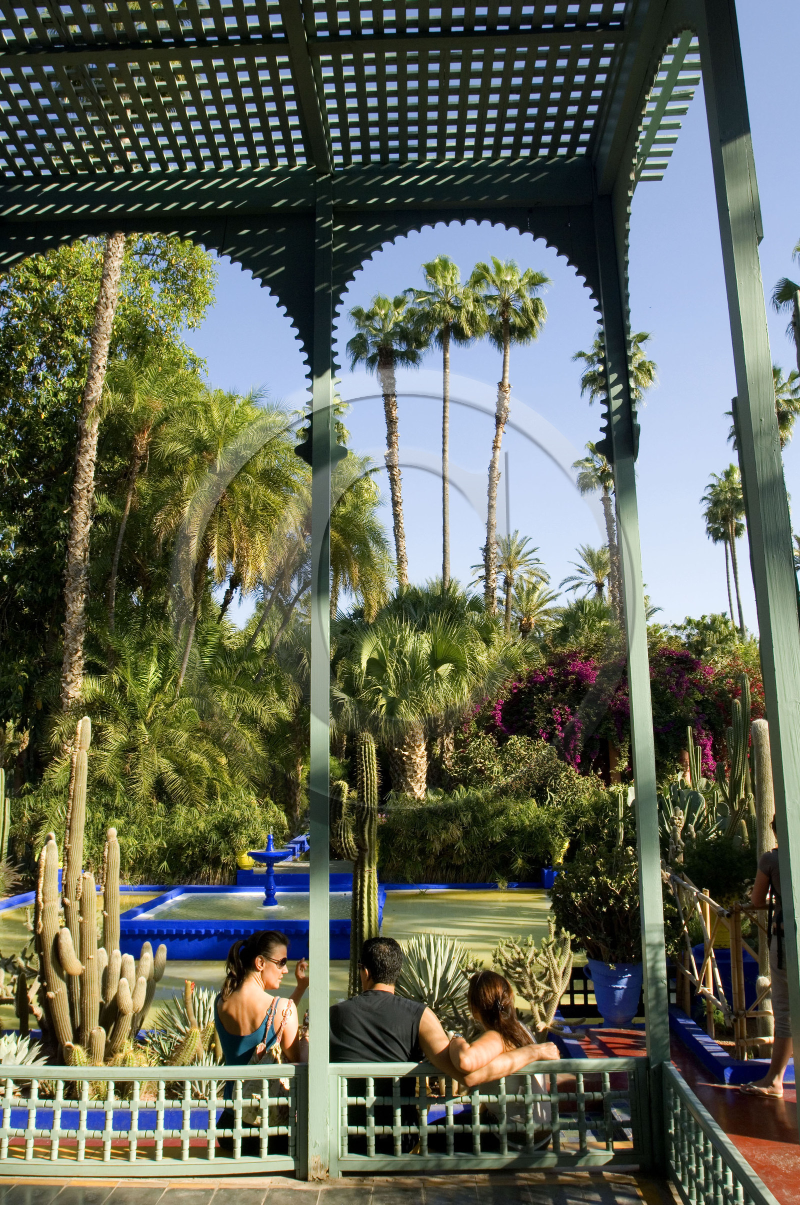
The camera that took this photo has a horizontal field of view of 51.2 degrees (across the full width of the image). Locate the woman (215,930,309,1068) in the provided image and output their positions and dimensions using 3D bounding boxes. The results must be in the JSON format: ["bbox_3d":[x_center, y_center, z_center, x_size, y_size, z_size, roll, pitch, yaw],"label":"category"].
[{"bbox_3d":[-0.480,1.960,3.539,0.520,1.141,0.750,-6,-12,24],"label":"woman"}]

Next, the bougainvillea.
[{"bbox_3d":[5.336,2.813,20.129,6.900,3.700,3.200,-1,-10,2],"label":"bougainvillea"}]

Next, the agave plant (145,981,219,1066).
[{"bbox_3d":[-1.288,2.569,5.050,0.520,0.490,0.500,-1,-11,3],"label":"agave plant"}]

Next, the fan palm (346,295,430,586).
[{"bbox_3d":[-0.371,-2.597,34.049,3.530,21.710,3.500,-1,-10,2],"label":"fan palm"}]

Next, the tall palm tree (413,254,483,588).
[{"bbox_3d":[2.176,-3.480,34.108,3.290,23.390,3.500,-1,-10,2],"label":"tall palm tree"}]

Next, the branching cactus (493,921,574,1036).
[{"bbox_3d":[0.892,2.515,5.601,0.530,0.744,0.480,-1,-11,3],"label":"branching cactus"}]

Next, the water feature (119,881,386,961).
[{"bbox_3d":[-1.723,4.025,10.628,3.000,0.460,2.450,-1,-10,2],"label":"water feature"}]

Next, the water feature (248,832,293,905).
[{"bbox_3d":[-1.611,3.318,10.401,0.540,0.876,0.540,-1,-11,3],"label":"water feature"}]

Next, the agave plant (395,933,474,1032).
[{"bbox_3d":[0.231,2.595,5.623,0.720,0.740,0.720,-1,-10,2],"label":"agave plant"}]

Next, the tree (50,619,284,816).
[{"bbox_3d":[-4.719,2.752,16.988,4.700,4.909,4.500,-1,-11,3],"label":"tree"}]

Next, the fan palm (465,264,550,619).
[{"bbox_3d":[4.778,-3.442,33.998,3.510,23.190,3.500,-1,-10,2],"label":"fan palm"}]

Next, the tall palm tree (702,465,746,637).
[{"bbox_3d":[24.147,1.481,61.714,3.000,24.434,3.000,-1,-11,3],"label":"tall palm tree"}]

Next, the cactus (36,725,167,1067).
[{"bbox_3d":[-2.061,1.964,5.808,0.920,2.300,0.780,-1,-10,2],"label":"cactus"}]

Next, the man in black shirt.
[{"bbox_3d":[0.177,1.992,3.700,0.950,1.100,0.750,-1,-10,2],"label":"man in black shirt"}]

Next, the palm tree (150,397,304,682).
[{"bbox_3d":[-3.882,0.186,18.965,3.500,10.691,3.500,-1,-11,3],"label":"palm tree"}]

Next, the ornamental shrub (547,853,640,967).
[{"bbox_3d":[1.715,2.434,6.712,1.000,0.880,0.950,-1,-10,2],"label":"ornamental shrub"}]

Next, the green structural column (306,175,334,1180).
[{"bbox_3d":[-0.323,0.066,3.531,0.080,4.252,0.085,-1,-11,3],"label":"green structural column"}]

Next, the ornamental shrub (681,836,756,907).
[{"bbox_3d":[2.516,2.120,6.600,0.590,0.542,0.570,-1,-11,3],"label":"ornamental shrub"}]

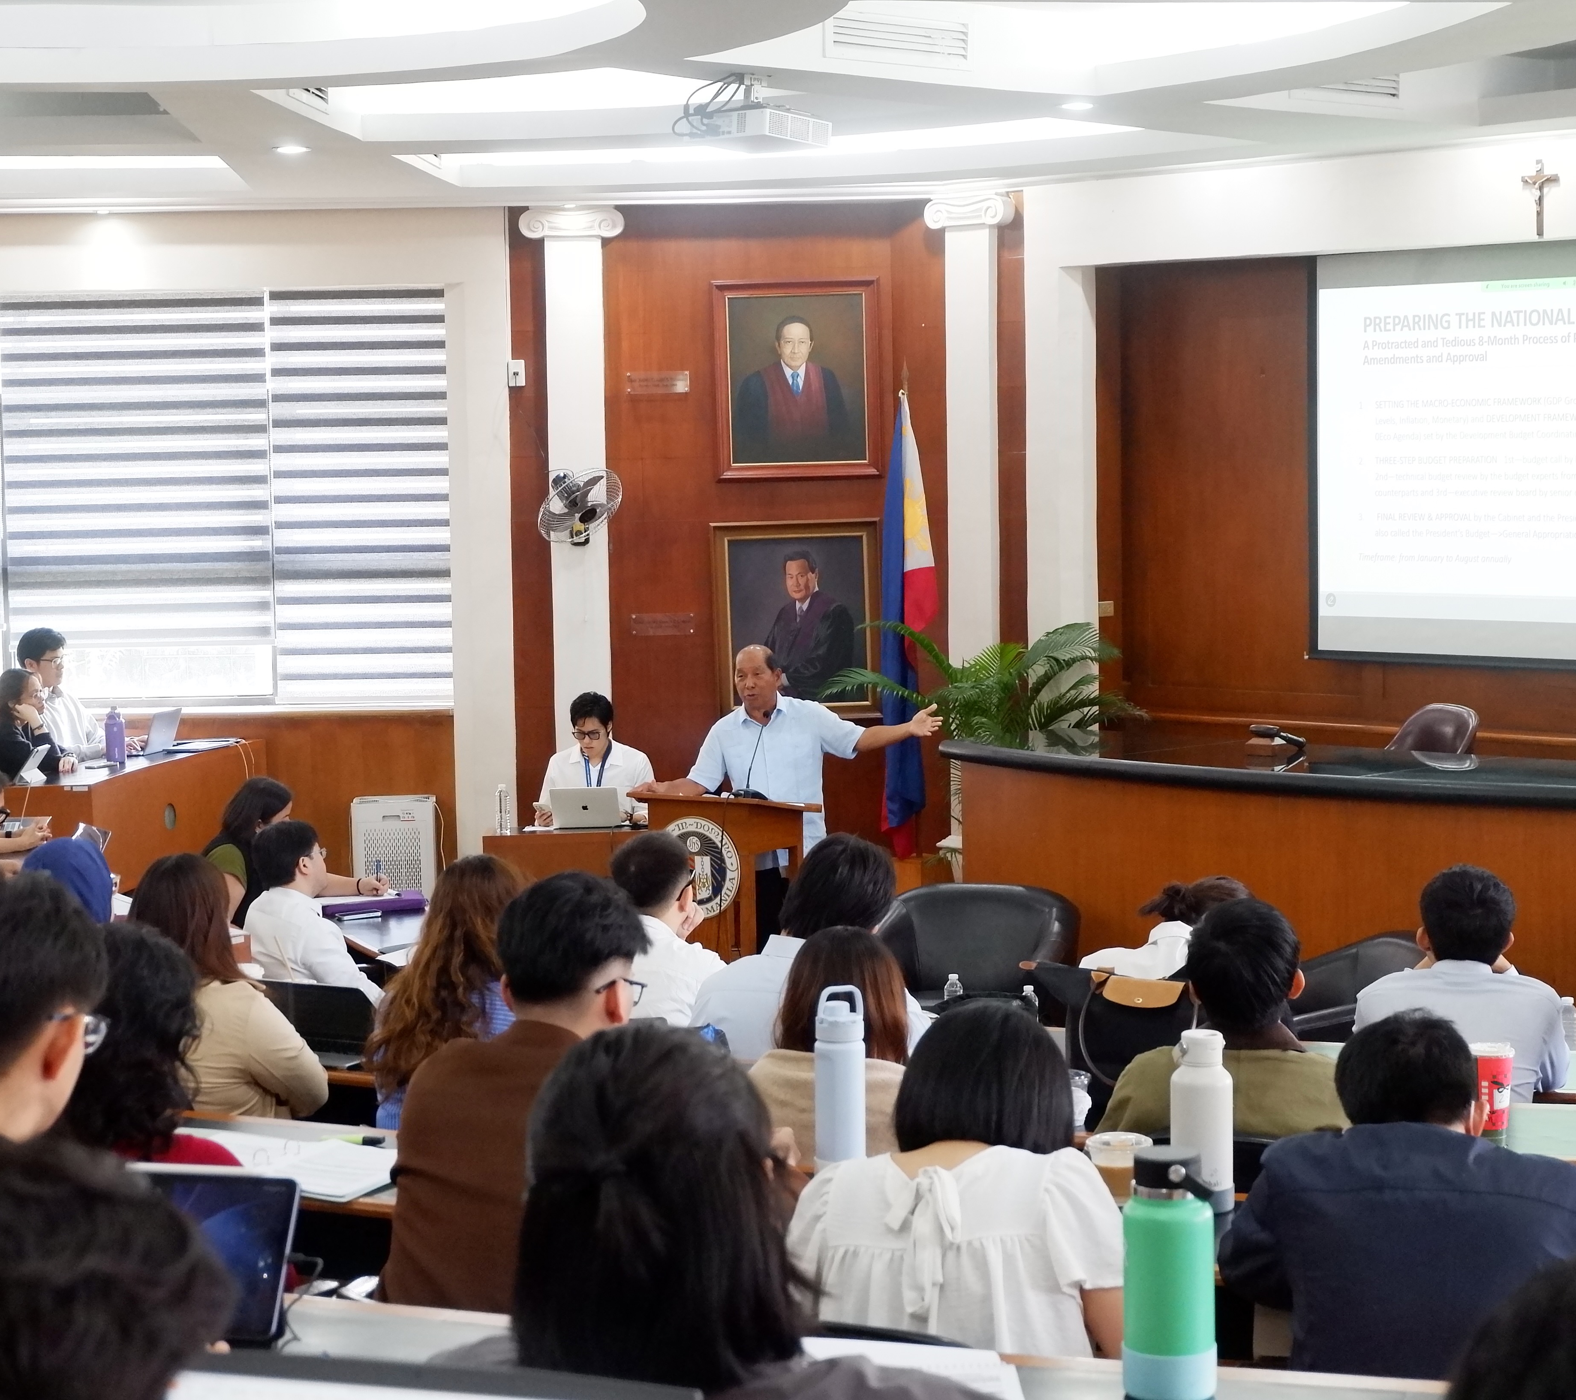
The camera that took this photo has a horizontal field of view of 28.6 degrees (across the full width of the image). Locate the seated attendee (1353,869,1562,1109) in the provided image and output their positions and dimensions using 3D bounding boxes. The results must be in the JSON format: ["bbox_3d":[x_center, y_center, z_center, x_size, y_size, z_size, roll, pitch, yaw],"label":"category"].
[{"bbox_3d":[1.329,0.939,6.043,0.480,1.250,0.720,0,4,13],"label":"seated attendee"}]

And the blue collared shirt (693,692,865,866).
[{"bbox_3d":[-0.064,0.352,12.750,0.720,0.750,0.360,0,5,14],"label":"blue collared shirt"}]

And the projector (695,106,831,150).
[{"bbox_3d":[-0.085,-1.607,8.700,0.330,0.085,0.270,3,1,41],"label":"projector"}]

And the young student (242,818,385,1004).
[{"bbox_3d":[-1.361,0.954,8.985,0.750,1.230,0.480,-3,5,-31],"label":"young student"}]

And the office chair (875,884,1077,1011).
[{"bbox_3d":[0.665,1.093,10.773,0.710,0.880,0.700,-1,5,-3],"label":"office chair"}]

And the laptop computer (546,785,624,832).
[{"bbox_3d":[-0.853,0.440,13.042,0.300,0.195,0.290,-2,5,-11],"label":"laptop computer"}]

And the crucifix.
[{"bbox_3d":[3.212,-2.141,13.200,0.185,0.345,0.050,3,6,43],"label":"crucifix"}]

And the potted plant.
[{"bbox_3d":[0.854,0.204,13.700,1.350,1.080,1.150,-1,5,3],"label":"potted plant"}]

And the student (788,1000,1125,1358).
[{"bbox_3d":[0.277,0.995,4.261,0.470,1.180,0.750,0,4,13],"label":"student"}]

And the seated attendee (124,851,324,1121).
[{"bbox_3d":[-1.184,0.937,6.638,0.500,1.250,0.750,2,5,38],"label":"seated attendee"}]

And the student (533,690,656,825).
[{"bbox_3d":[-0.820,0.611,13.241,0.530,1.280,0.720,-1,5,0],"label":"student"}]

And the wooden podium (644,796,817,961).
[{"bbox_3d":[-0.212,0.923,10.841,0.580,1.150,0.500,2,5,30],"label":"wooden podium"}]

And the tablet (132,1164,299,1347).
[{"bbox_3d":[-0.673,0.623,3.450,0.255,0.182,0.015,0,-18,16],"label":"tablet"}]

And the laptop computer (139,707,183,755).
[{"bbox_3d":[-3.010,0.139,14.392,0.260,0.205,0.310,0,5,9],"label":"laptop computer"}]

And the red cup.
[{"bbox_3d":[1.130,0.626,5.000,0.093,0.152,0.093,-1,4,0],"label":"red cup"}]

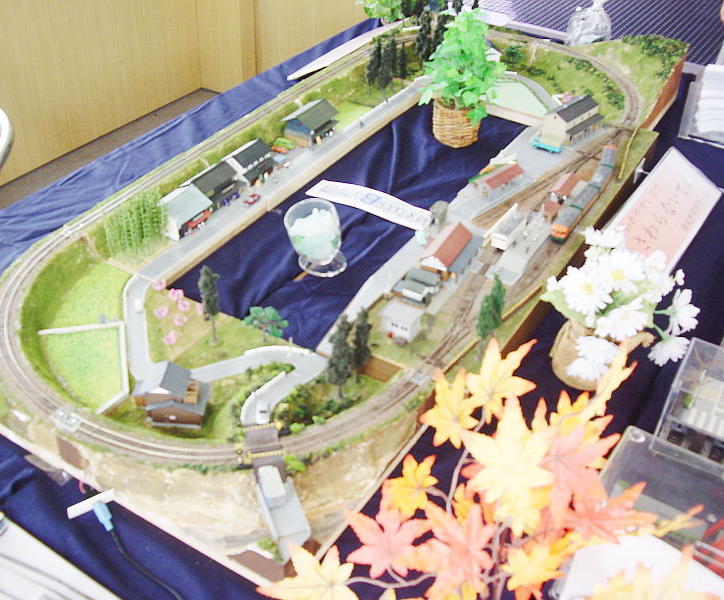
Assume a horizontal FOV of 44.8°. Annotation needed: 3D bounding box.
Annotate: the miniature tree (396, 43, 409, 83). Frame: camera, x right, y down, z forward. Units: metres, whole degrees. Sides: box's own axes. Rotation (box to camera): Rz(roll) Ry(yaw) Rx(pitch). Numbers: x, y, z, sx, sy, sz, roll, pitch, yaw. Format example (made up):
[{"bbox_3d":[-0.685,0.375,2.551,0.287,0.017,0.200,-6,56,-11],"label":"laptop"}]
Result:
[{"bbox_3d":[0.080,-0.446,1.656,0.023,0.082,0.023,21,41,22],"label":"miniature tree"}]

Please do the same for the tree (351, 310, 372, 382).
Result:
[{"bbox_3d":[-0.001,0.050,0.935,0.022,0.106,0.022,2,38,-1],"label":"tree"}]

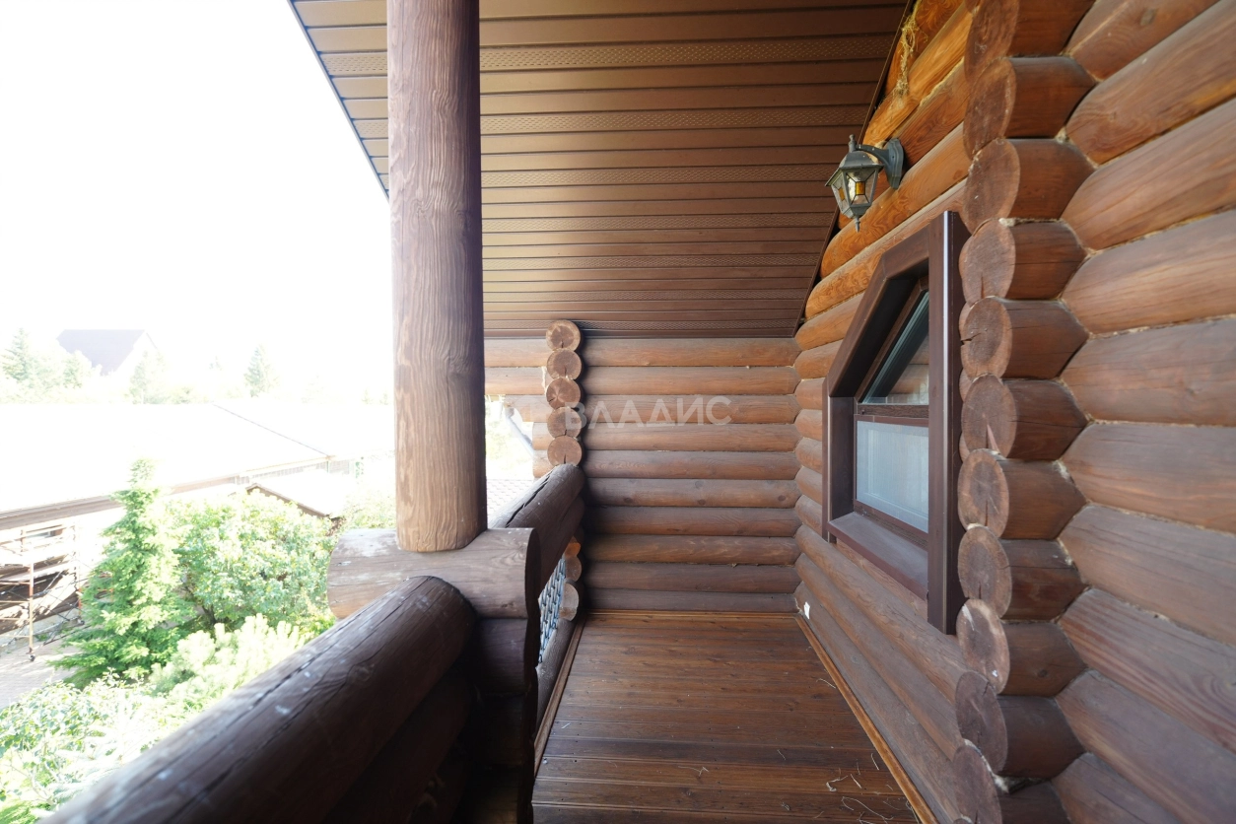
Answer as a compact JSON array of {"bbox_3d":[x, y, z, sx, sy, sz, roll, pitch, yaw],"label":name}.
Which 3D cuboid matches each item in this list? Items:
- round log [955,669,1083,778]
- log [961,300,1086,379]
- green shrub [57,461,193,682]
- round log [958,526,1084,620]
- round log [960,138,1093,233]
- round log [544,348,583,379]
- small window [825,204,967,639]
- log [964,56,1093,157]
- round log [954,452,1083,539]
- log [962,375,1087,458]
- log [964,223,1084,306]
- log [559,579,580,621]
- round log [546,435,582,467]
[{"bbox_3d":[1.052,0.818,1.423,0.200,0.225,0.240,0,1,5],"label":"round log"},{"bbox_3d":[1.104,-0.190,1.501,0.192,0.242,0.242,0,1,3],"label":"log"},{"bbox_3d":[-8.309,2.551,9.251,1.750,3.490,1.750,-1,1,-42],"label":"green shrub"},{"bbox_3d":[1.103,0.443,1.510,0.192,0.242,0.242,0,1,3],"label":"round log"},{"bbox_3d":[1.104,-0.604,1.488,0.192,0.242,0.242,0,1,3],"label":"round log"},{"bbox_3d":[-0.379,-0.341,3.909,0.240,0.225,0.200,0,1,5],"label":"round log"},{"bbox_3d":[1.225,0.026,2.505,0.160,1.390,1.430,0,1,5],"label":"small window"},{"bbox_3d":[1.105,-0.816,1.489,0.192,0.242,0.242,0,1,3],"label":"log"},{"bbox_3d":[1.103,0.232,1.511,0.192,0.242,0.242,0,1,3],"label":"round log"},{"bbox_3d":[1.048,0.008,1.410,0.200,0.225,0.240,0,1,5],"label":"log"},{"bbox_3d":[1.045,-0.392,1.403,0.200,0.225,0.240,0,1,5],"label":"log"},{"bbox_3d":[-0.403,1.341,4.017,0.247,0.247,0.324,0,1,3],"label":"log"},{"bbox_3d":[-0.379,0.297,4.069,0.247,0.247,0.178,0,1,3],"label":"round log"}]

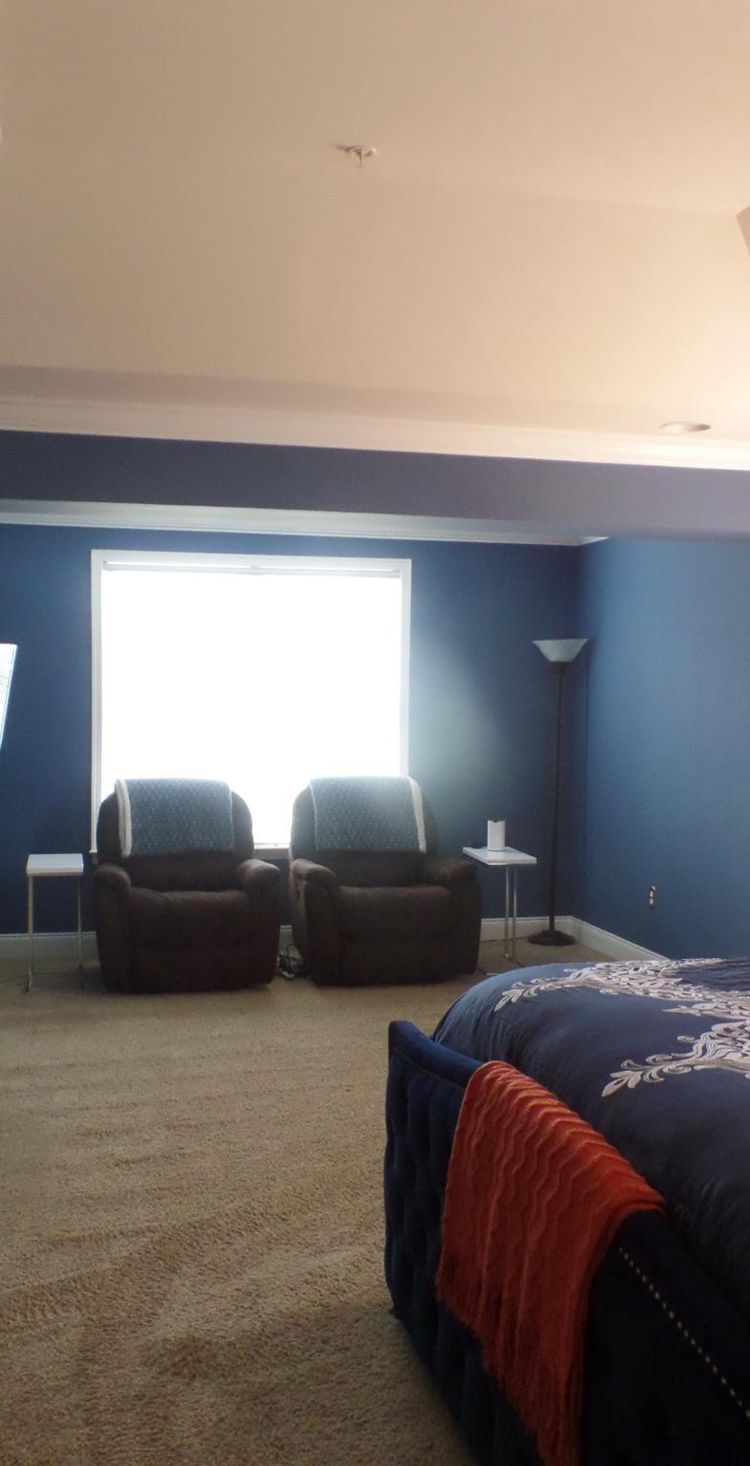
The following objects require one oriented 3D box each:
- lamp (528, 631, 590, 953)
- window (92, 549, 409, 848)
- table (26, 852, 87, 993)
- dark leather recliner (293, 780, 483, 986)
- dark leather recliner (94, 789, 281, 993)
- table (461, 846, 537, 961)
[{"bbox_3d":[1.040,0.330,7.418,0.316,1.749,0.316,0,2,0],"label":"lamp"},{"bbox_3d":[-0.659,-0.164,7.139,1.757,1.624,0.103,0,2,-14],"label":"window"},{"bbox_3d":[-1.580,0.928,6.435,0.269,0.581,0.559,0,2,-14],"label":"table"},{"bbox_3d":[0.021,0.730,6.814,0.889,0.978,0.882,0,2,-14],"label":"dark leather recliner"},{"bbox_3d":[-0.977,0.730,6.563,0.889,0.978,0.882,0,2,-14],"label":"dark leather recliner"},{"bbox_3d":[0.654,0.931,6.875,0.272,0.581,0.537,0,2,-10],"label":"table"}]

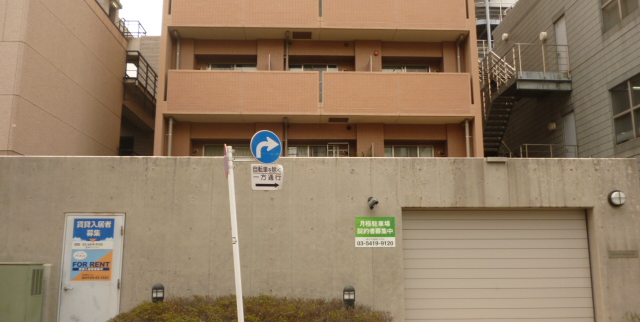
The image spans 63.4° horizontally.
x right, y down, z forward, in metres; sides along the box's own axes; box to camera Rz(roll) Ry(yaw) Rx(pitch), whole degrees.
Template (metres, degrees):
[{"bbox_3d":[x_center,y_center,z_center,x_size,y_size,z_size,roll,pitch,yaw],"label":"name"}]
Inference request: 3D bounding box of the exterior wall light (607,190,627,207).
[{"bbox_3d":[4.609,0.584,8.015,0.255,0.255,0.115,0,-9,-2],"label":"exterior wall light"}]

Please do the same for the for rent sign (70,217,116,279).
[{"bbox_3d":[-3.353,1.310,7.637,0.595,0.900,0.020,0,-9,-2],"label":"for rent sign"}]

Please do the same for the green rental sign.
[{"bbox_3d":[0.842,1.081,7.829,0.615,0.450,0.020,0,-9,-2],"label":"green rental sign"}]

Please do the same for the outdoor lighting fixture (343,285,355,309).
[{"bbox_3d":[0.427,1.989,7.545,0.170,0.340,0.180,0,-9,-2],"label":"outdoor lighting fixture"}]

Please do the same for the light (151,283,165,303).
[{"bbox_3d":[-2.321,1.933,7.439,0.170,0.330,0.180,0,-9,-2],"label":"light"}]

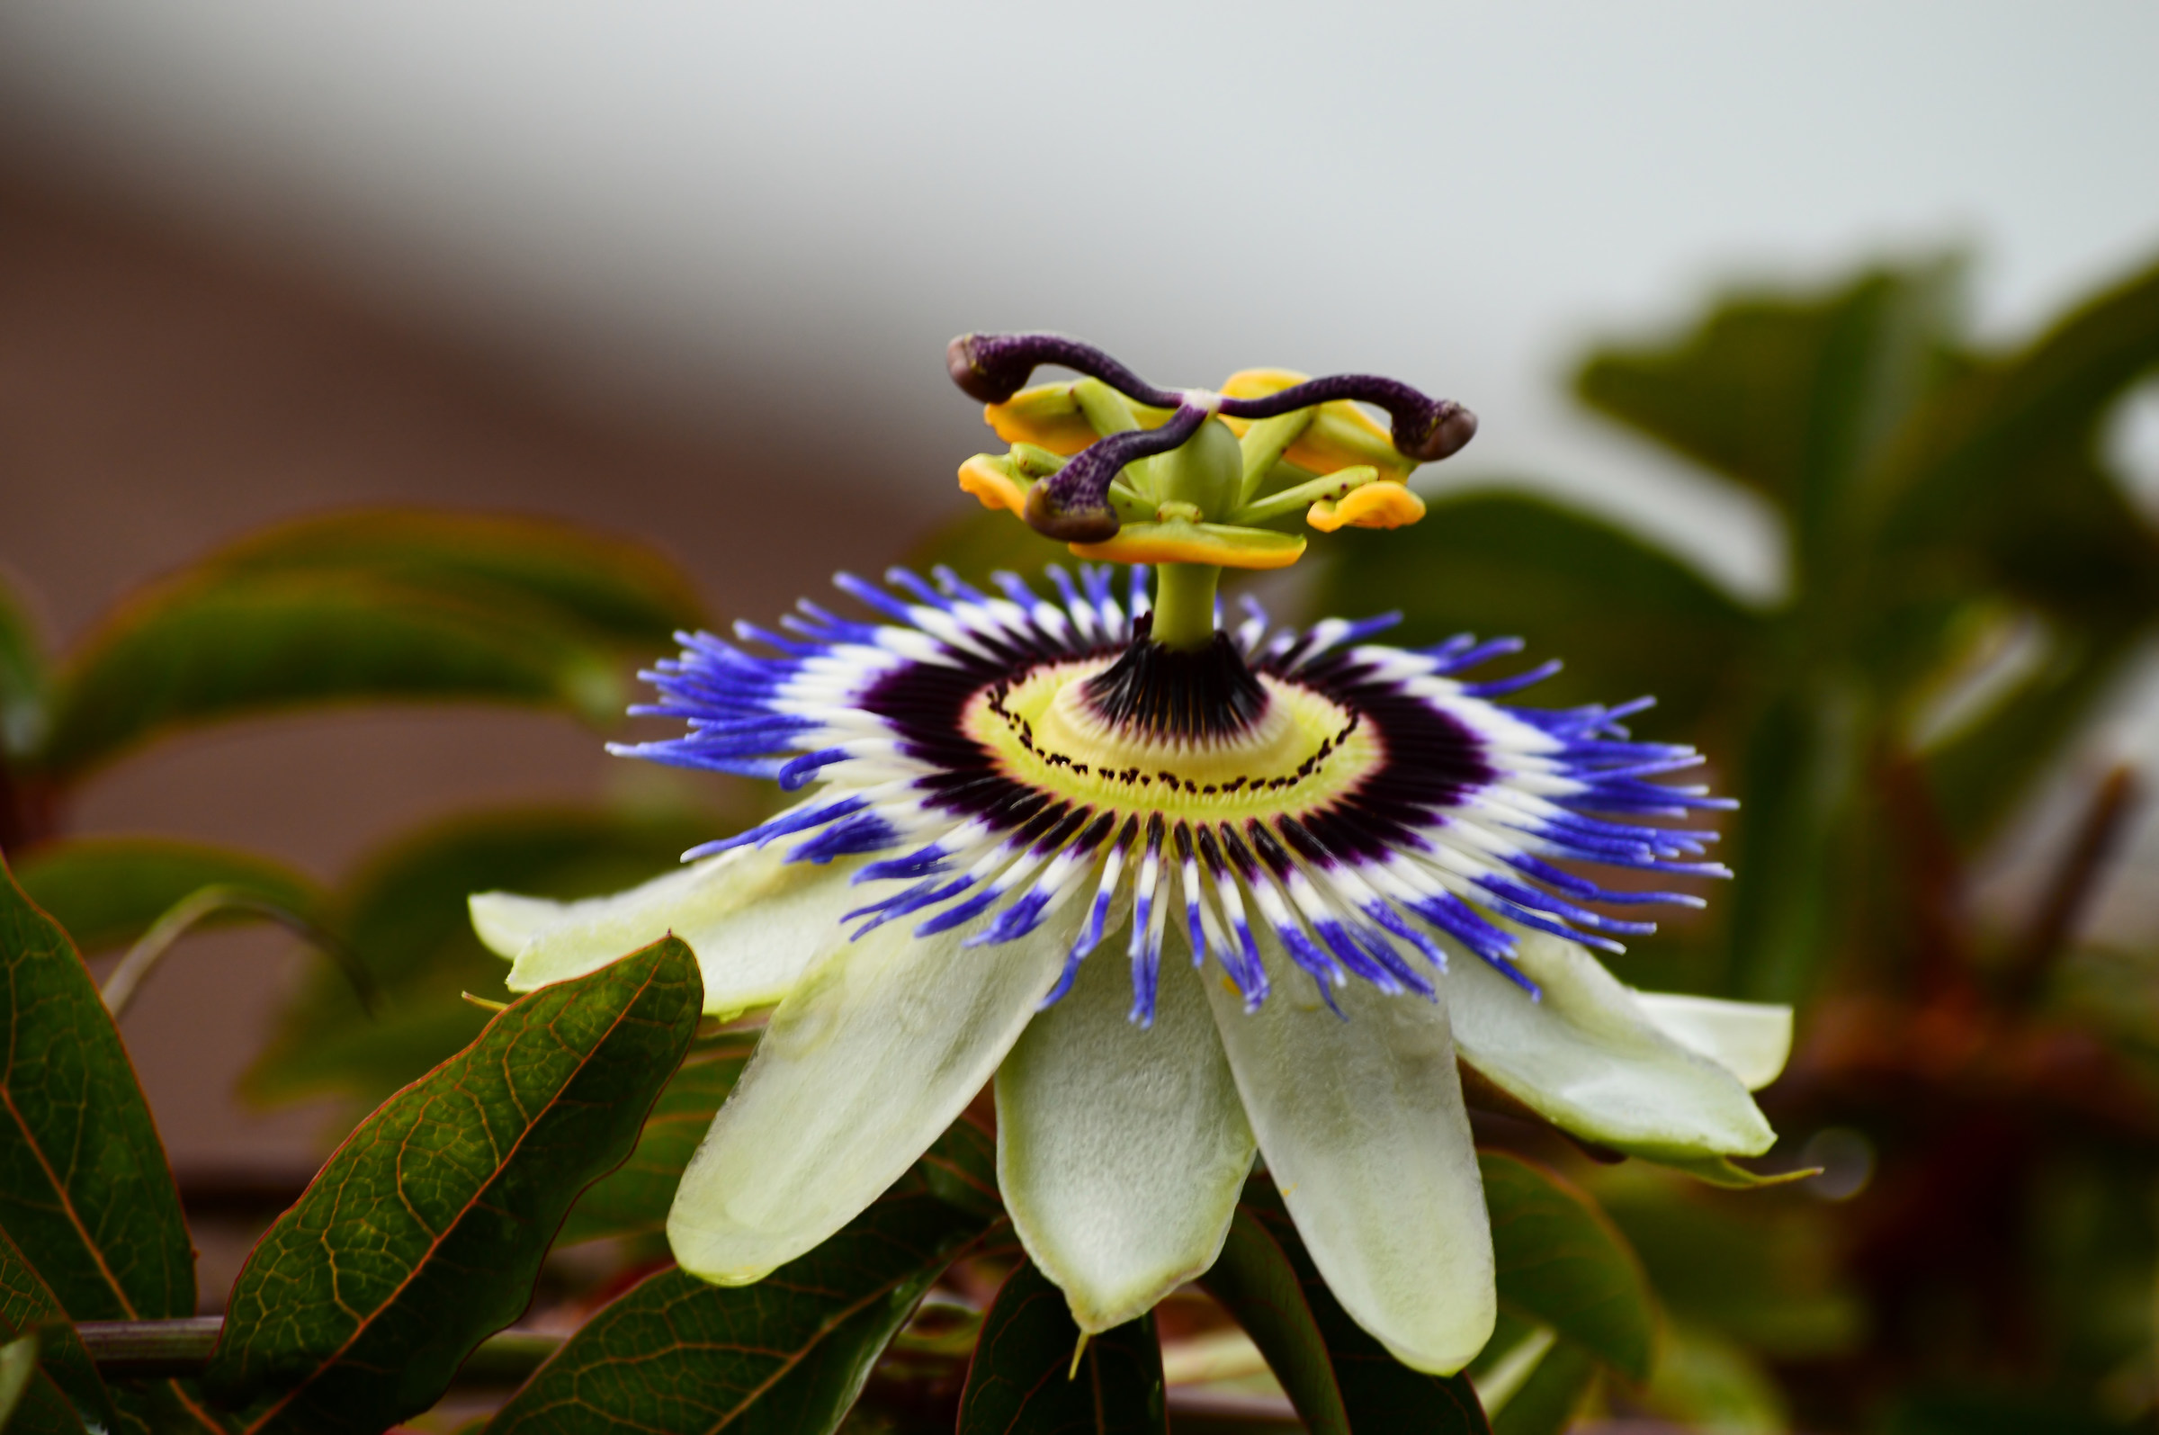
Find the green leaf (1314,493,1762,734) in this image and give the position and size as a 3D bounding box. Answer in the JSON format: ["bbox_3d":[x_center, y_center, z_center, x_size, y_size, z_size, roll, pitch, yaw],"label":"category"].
[{"bbox_3d":[0.032,-0.007,1.180,0.029,0.009,0.017,-3,34,0],"label":"green leaf"}]

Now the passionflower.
[{"bbox_3d":[0.004,0.002,1.100,0.083,0.048,0.082,3,23,-1],"label":"passionflower"}]

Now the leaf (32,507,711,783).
[{"bbox_3d":[-0.049,-0.005,1.190,0.046,0.011,0.018,-7,30,0],"label":"leaf"}]

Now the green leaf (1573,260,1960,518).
[{"bbox_3d":[0.051,-0.024,1.260,0.028,0.010,0.017,-9,38,-2],"label":"green leaf"}]

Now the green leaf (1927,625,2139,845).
[{"bbox_3d":[0.068,0.001,1.220,0.018,0.007,0.009,-40,39,-4],"label":"green leaf"}]

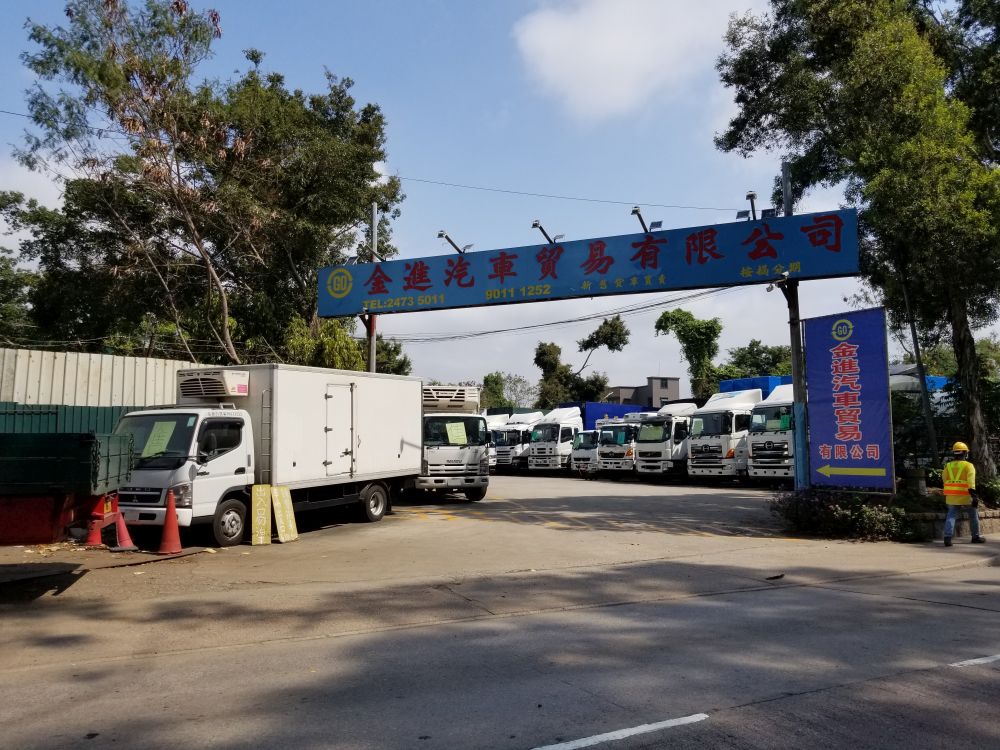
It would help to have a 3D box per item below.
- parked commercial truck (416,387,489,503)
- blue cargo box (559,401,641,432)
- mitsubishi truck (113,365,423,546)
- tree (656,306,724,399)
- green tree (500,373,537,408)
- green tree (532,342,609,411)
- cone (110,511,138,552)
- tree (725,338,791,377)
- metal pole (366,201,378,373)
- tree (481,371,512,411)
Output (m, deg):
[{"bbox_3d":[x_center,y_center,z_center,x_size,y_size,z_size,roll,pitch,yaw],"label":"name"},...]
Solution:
[{"bbox_3d":[-2.015,2.124,23.517,2.150,3.150,6.800,1,-5,-13],"label":"parked commercial truck"},{"bbox_3d":[6.500,3.212,46.398,2.450,2.750,6.600,-4,-7,40],"label":"blue cargo box"},{"bbox_3d":[-4.060,1.438,13.977,2.200,2.880,6.300,-2,-6,26],"label":"mitsubishi truck"},{"bbox_3d":[13.552,0.816,54.142,4.400,11.200,4.200,0,-5,0],"label":"tree"},{"bbox_3d":[1.834,3.945,69.644,3.700,8.200,3.700,0,-5,0],"label":"green tree"},{"bbox_3d":[5.463,2.327,57.592,5.900,9.400,5.300,0,-5,0],"label":"green tree"},{"bbox_3d":[-6.026,2.459,12.080,0.390,0.710,0.390,2,-6,-27],"label":"cone"},{"bbox_3d":[21.668,2.025,62.066,5.800,10.200,5.200,0,-5,0],"label":"tree"},{"bbox_3d":[-3.420,-0.645,20.338,0.150,8.100,0.150,0,-5,0],"label":"metal pole"},{"bbox_3d":[-0.303,3.487,64.947,3.200,7.800,3.200,0,-5,0],"label":"tree"}]

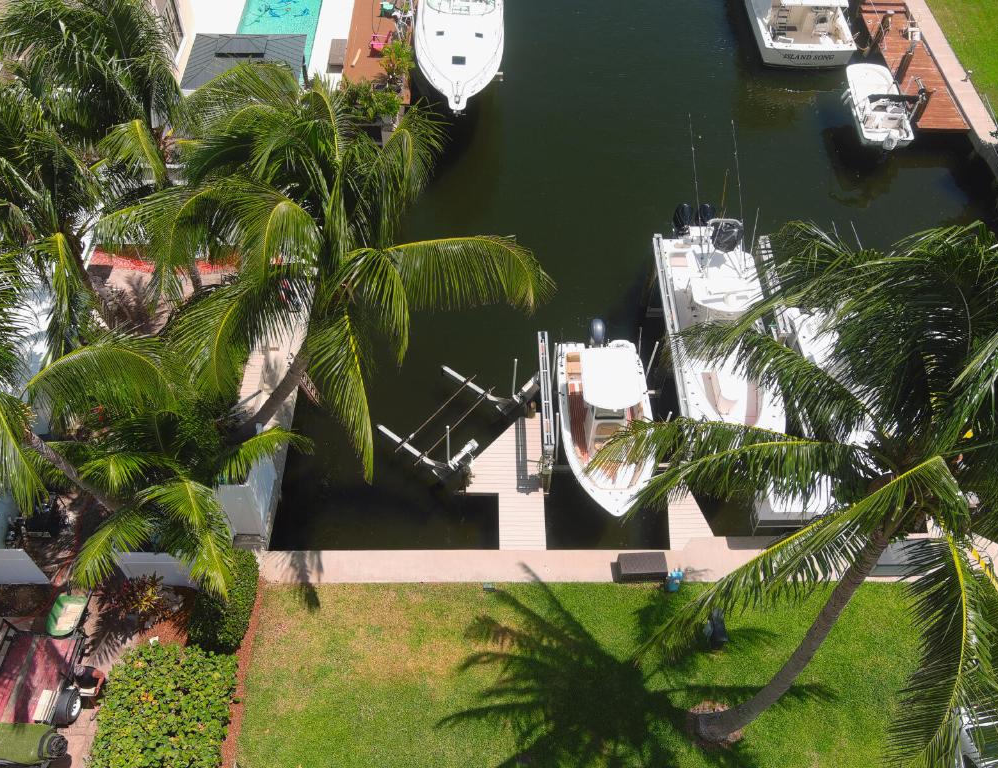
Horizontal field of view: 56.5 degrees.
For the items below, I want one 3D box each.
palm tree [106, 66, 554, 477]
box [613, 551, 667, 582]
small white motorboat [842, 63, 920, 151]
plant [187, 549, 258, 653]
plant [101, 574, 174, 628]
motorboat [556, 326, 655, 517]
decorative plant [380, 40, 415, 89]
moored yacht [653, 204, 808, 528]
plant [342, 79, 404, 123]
[{"bbox_3d":[-3.500,-0.913,22.150,9.300,9.300,8.600,0,48,0],"label":"palm tree"},{"bbox_3d":[3.560,4.581,23.111,1.160,0.520,0.580,-2,48,-2],"label":"box"},{"bbox_3d":[14.900,-10.896,36.320,2.100,1.400,5.300,4,48,3],"label":"small white motorboat"},{"bbox_3d":[-6.600,5.208,22.223,1.200,1.000,2.200,0,48,0],"label":"plant"},{"bbox_3d":[-8.750,5.180,22.417,1.600,0.750,1.050,0,48,0],"label":"plant"},{"bbox_3d":[3.000,0.775,25.744,2.600,2.700,7.000,0,48,0],"label":"motorboat"},{"bbox_3d":[-4.150,-13.118,38.186,1.400,1.400,1.200,0,48,0],"label":"decorative plant"},{"bbox_3d":[6.600,-1.852,27.235,3.100,4.200,11.300,0,48,0],"label":"moored yacht"},{"bbox_3d":[-5.000,-11.242,36.833,2.250,1.100,1.200,0,48,0],"label":"plant"}]

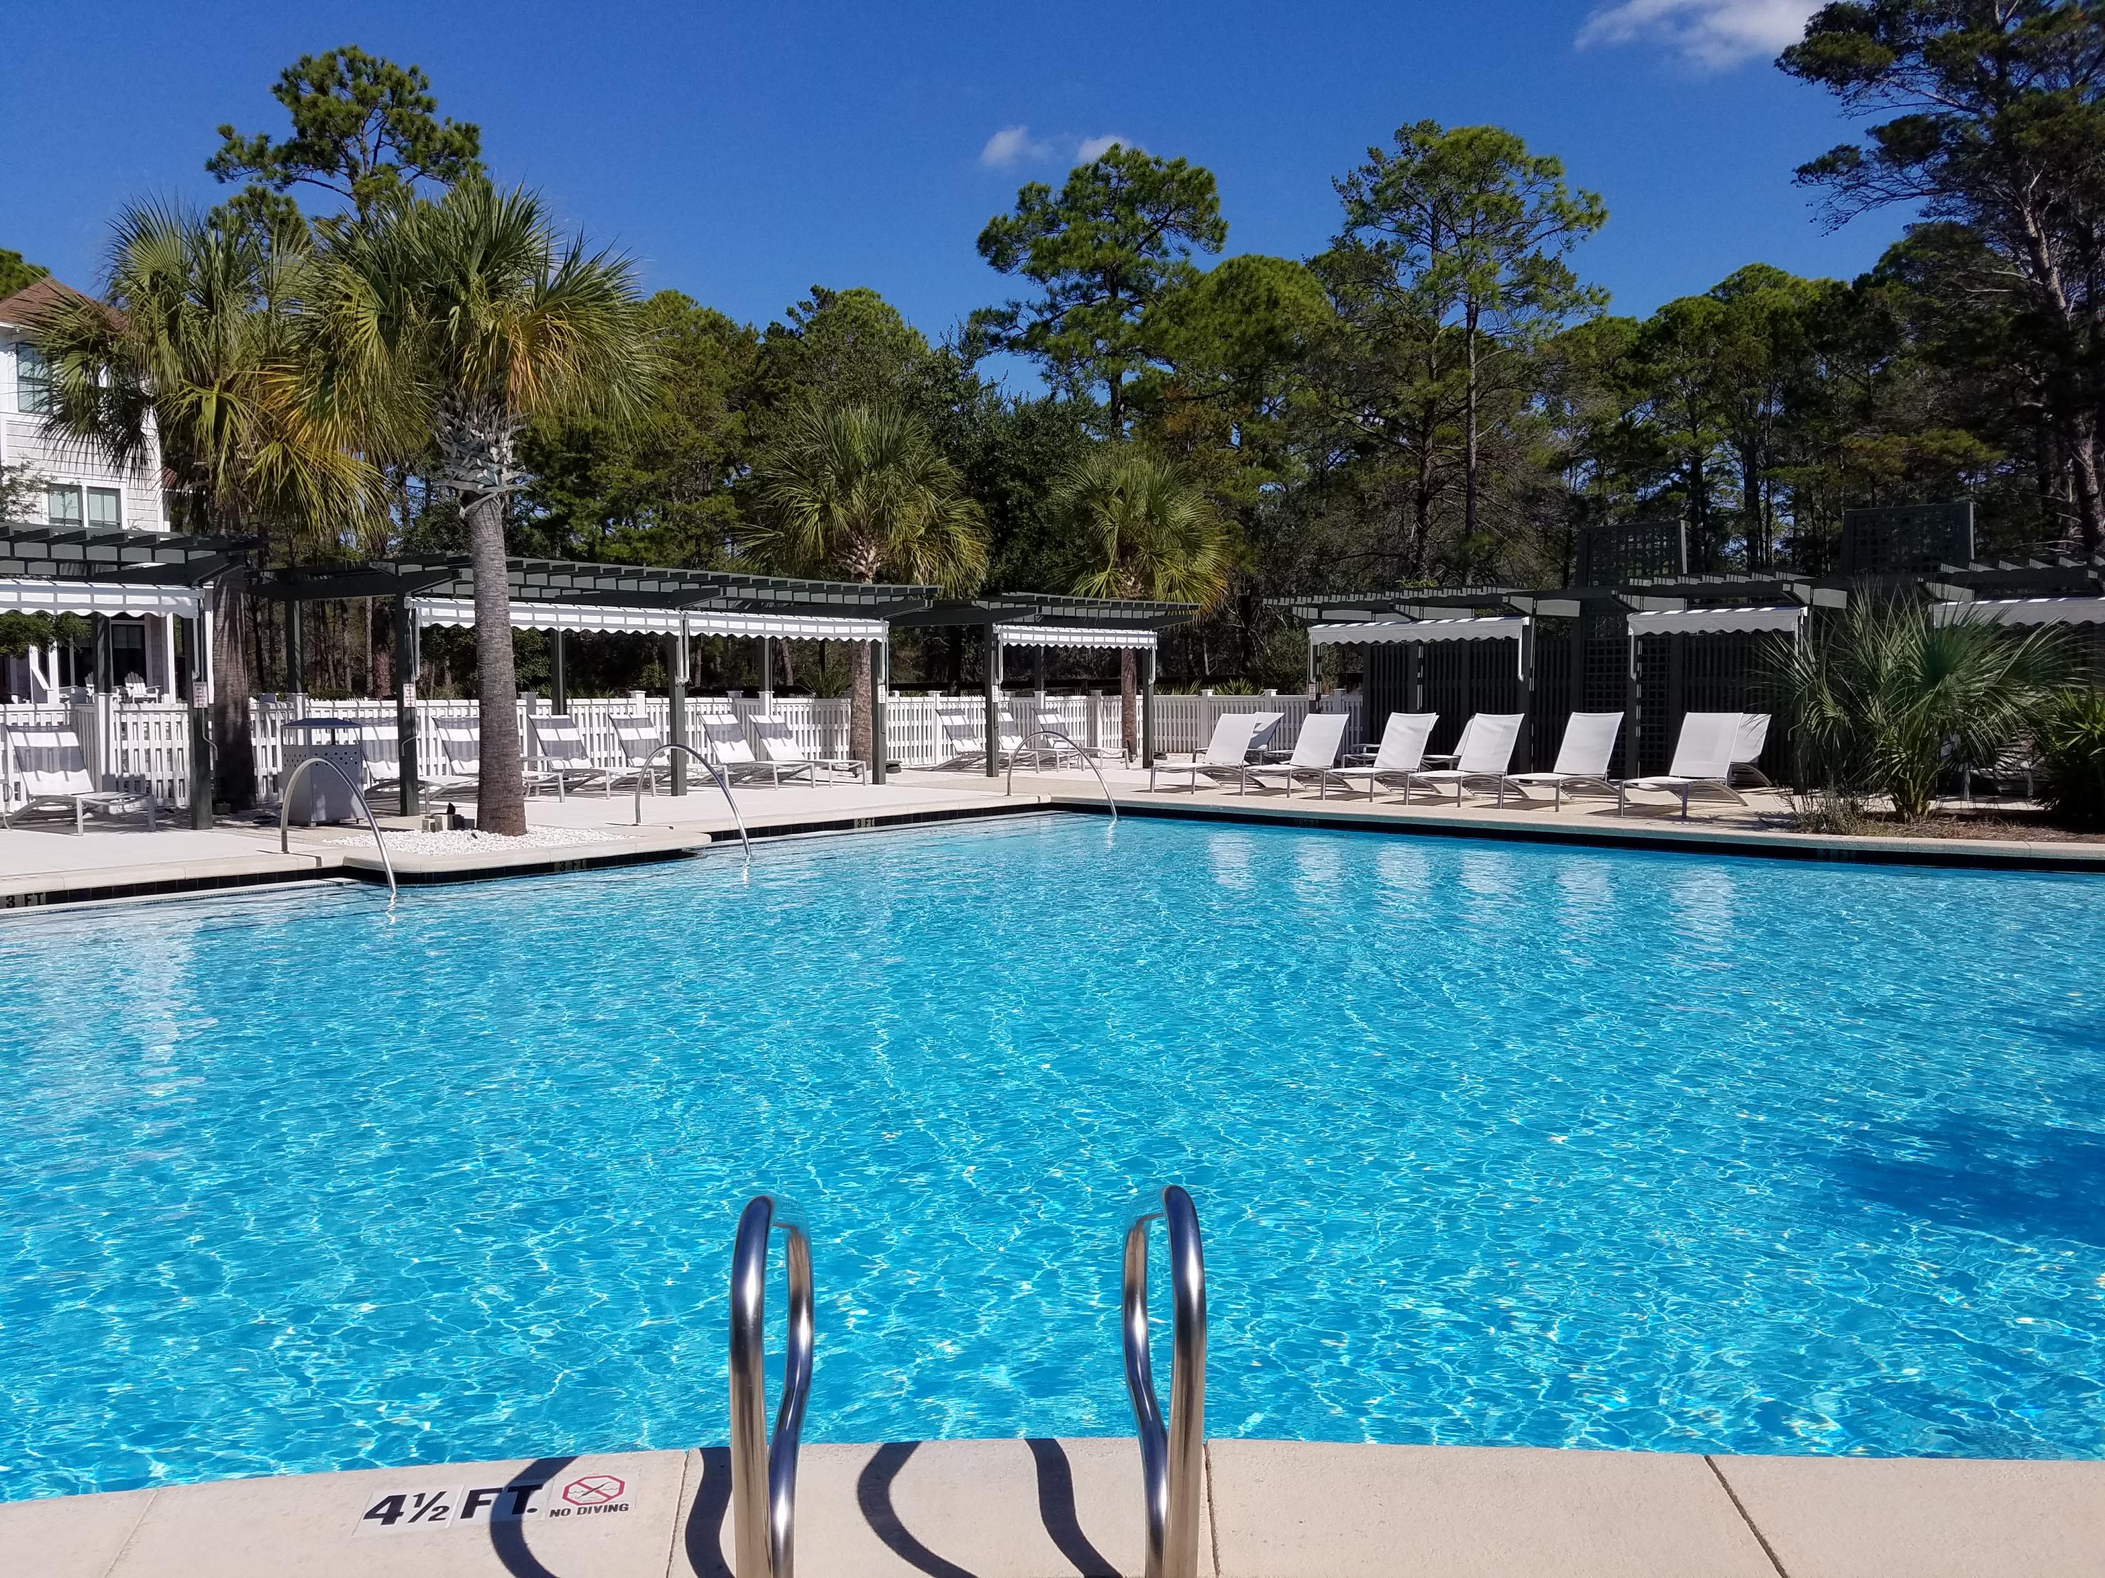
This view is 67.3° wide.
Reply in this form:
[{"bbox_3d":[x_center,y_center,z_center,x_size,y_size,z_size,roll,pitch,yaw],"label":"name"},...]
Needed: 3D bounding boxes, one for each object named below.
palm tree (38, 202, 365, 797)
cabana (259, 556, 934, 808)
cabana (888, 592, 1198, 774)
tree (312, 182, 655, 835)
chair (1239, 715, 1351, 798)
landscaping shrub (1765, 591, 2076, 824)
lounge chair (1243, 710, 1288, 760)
[{"bbox_3d":[-9.947,-3.295,18.632,3.561,7.116,3.561,-2,4,-28],"label":"palm tree"},{"bbox_3d":[-6.001,-1.431,21.820,4.600,3.000,8.646,3,5,39],"label":"cabana"},{"bbox_3d":[-0.619,-1.830,28.267,4.600,3.000,5.099,3,5,39],"label":"cabana"},{"bbox_3d":[-5.560,-2.729,15.561,3.125,6.365,3.125,-1,4,-19],"label":"tree"},{"bbox_3d":[3.450,-0.483,21.962,0.690,1.090,2.000,3,4,37],"label":"chair"},{"bbox_3d":[9.450,-0.899,17.277,2.830,2.500,2.830,2,4,29],"label":"landscaping shrub"},{"bbox_3d":[3.420,-0.840,28.302,0.690,1.020,2.000,3,4,37],"label":"lounge chair"}]

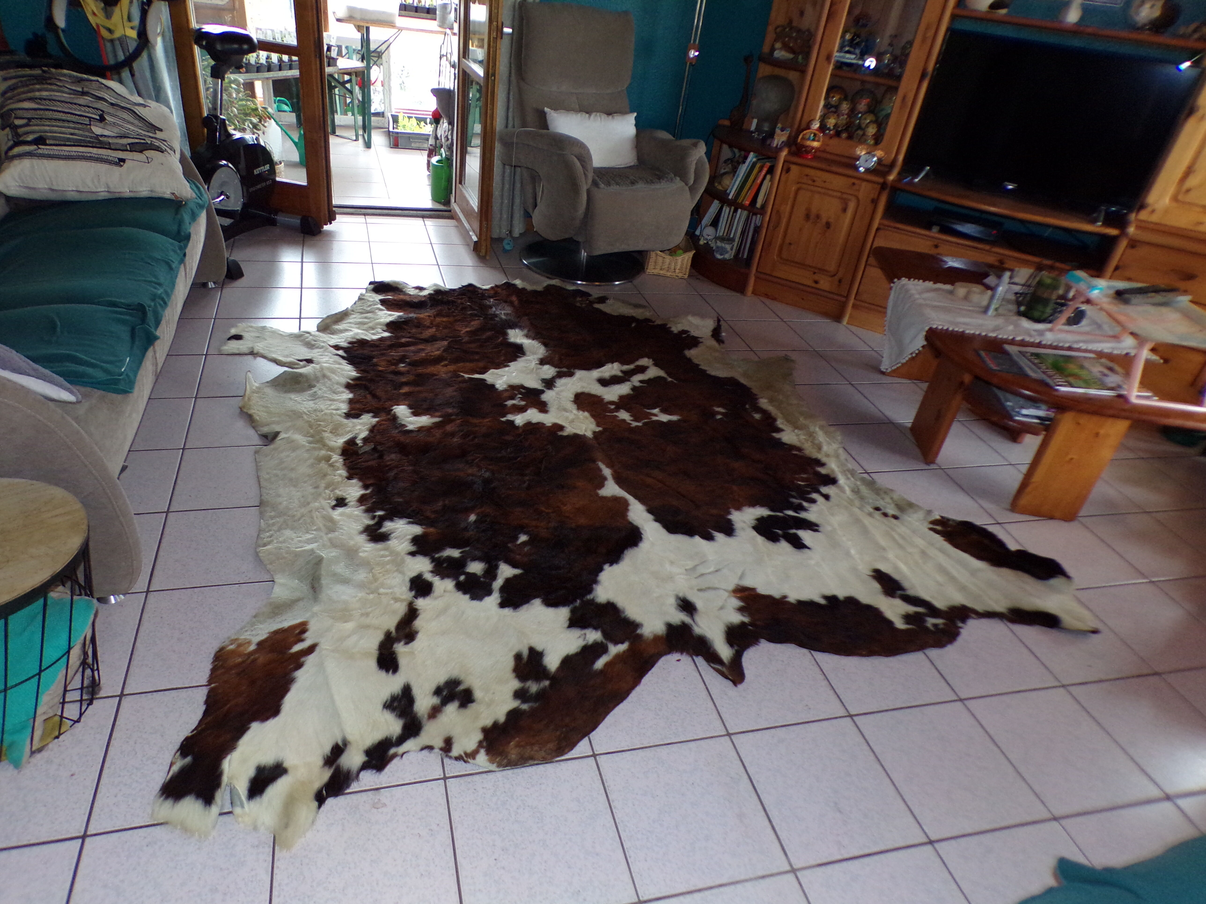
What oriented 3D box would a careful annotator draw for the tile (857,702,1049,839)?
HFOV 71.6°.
[{"bbox_3d":[0.746,0.677,1.805,0.300,0.010,0.307,-2,33,-17],"label":"tile"}]

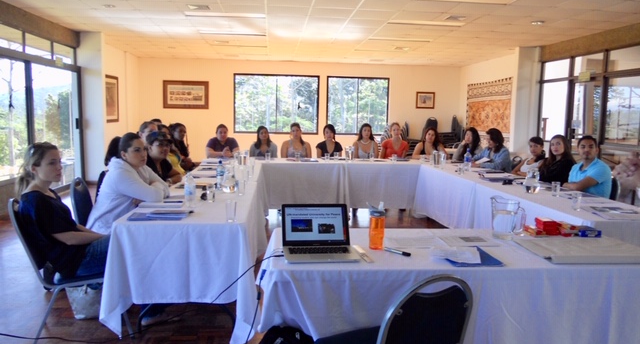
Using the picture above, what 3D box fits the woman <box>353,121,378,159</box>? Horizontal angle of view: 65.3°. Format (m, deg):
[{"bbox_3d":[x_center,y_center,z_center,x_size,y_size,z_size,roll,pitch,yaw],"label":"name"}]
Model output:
[{"bbox_3d":[0.714,-0.080,7.620,0.460,1.304,0.720,1,6,-3],"label":"woman"}]

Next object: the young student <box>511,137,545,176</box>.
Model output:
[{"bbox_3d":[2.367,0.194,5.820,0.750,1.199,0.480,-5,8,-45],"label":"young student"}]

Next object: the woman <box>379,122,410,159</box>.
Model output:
[{"bbox_3d":[1.157,-0.086,7.662,0.460,1.325,0.720,1,6,-2],"label":"woman"}]

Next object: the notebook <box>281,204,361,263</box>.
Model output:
[{"bbox_3d":[-0.003,0.285,2.334,0.327,0.205,0.335,0,6,-7],"label":"notebook"}]

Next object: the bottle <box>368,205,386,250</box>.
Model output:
[{"bbox_3d":[0.280,0.257,2.397,0.083,0.219,0.077,1,6,-6],"label":"bottle"}]

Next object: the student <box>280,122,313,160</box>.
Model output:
[{"bbox_3d":[-0.379,-0.132,8.003,0.500,1.300,0.660,1,6,-4],"label":"student"}]

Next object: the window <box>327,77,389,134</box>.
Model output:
[{"bbox_3d":[1.024,-1.758,13.281,1.666,1.547,0.100,1,6,-6],"label":"window"}]

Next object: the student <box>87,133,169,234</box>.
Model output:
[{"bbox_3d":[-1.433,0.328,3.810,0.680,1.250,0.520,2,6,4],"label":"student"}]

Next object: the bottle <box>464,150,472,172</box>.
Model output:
[{"bbox_3d":[1.899,-0.153,6.408,0.090,0.275,0.090,1,6,-5],"label":"bottle"}]

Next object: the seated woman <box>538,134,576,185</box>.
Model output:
[{"bbox_3d":[2.560,0.245,5.342,0.660,1.240,0.500,-3,7,-35],"label":"seated woman"}]

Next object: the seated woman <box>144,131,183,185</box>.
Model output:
[{"bbox_3d":[-1.575,0.232,4.776,0.680,1.230,0.500,3,6,14],"label":"seated woman"}]

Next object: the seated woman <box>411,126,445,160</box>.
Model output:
[{"bbox_3d":[1.689,-0.047,7.718,0.500,1.257,0.720,1,6,1],"label":"seated woman"}]

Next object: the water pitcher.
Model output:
[{"bbox_3d":[1.010,0.243,2.656,0.185,0.221,0.140,2,6,13],"label":"water pitcher"}]

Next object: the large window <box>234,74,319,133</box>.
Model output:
[{"bbox_3d":[-1.131,-1.767,13.069,2.212,1.554,0.100,1,6,-6],"label":"large window"}]

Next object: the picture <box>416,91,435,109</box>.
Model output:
[{"bbox_3d":[2.838,-1.911,13.391,0.523,0.465,0.035,1,6,-6],"label":"picture"}]

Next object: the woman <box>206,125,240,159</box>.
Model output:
[{"bbox_3d":[-1.433,-0.066,7.330,0.520,1.255,0.750,0,6,-10],"label":"woman"}]

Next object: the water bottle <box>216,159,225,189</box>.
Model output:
[{"bbox_3d":[-0.853,0.024,4.278,0.067,0.246,0.067,1,6,-6],"label":"water bottle"}]

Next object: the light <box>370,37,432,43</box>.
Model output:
[{"bbox_3d":[1.462,-2.434,9.078,1.200,0.070,0.300,1,6,-6],"label":"light"}]

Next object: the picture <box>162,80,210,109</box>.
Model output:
[{"bbox_3d":[-3.458,-1.983,12.894,1.160,0.710,0.050,1,6,-5],"label":"picture"}]

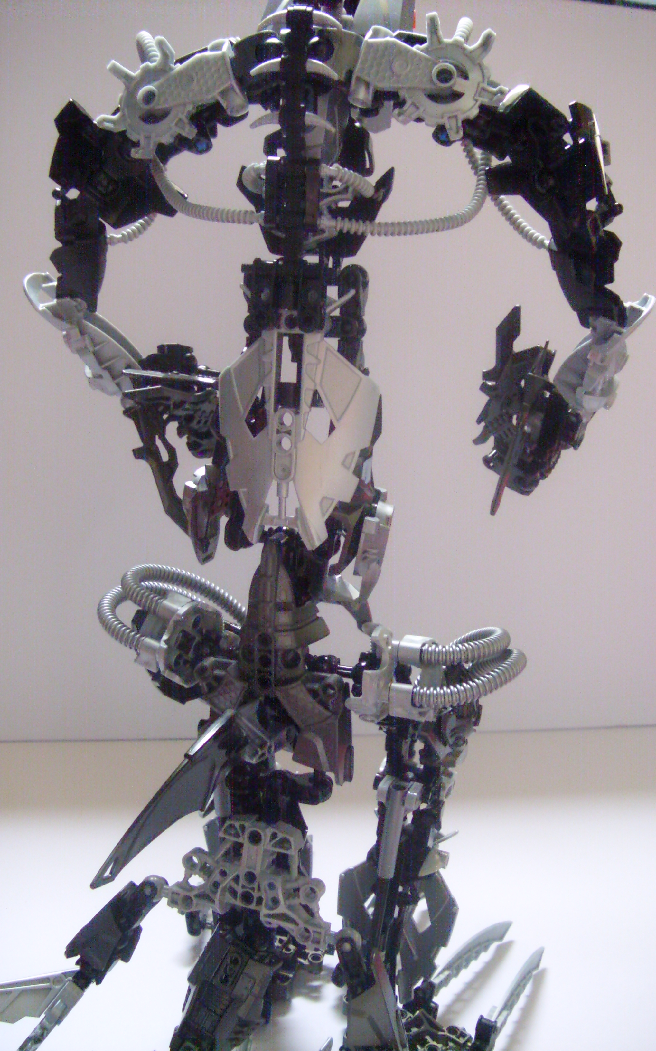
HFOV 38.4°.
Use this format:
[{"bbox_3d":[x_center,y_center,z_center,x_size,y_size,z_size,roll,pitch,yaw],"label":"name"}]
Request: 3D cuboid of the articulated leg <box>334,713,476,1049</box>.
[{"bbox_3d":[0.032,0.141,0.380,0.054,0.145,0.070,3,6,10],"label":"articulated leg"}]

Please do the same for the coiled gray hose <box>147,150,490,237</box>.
[{"bbox_3d":[-0.004,-0.116,0.330,0.119,0.027,0.028,3,6,10],"label":"coiled gray hose"}]

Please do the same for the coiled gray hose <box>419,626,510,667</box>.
[{"bbox_3d":[0.052,0.048,0.367,0.039,0.016,0.055,3,6,10],"label":"coiled gray hose"}]

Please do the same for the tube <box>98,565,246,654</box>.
[{"bbox_3d":[-0.059,0.029,0.372,0.053,0.029,0.062,3,6,10],"label":"tube"}]

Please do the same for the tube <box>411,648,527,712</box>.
[{"bbox_3d":[0.053,0.061,0.368,0.046,0.021,0.058,3,6,10],"label":"tube"}]

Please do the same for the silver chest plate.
[{"bbox_3d":[-0.009,-0.030,0.324,0.056,0.075,0.023,3,6,10],"label":"silver chest plate"}]

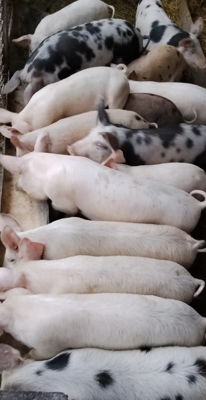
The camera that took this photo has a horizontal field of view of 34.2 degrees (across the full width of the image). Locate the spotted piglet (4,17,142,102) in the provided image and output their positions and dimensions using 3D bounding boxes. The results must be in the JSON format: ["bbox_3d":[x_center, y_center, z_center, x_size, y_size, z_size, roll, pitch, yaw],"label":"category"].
[{"bbox_3d":[-0.141,-0.784,2.062,0.840,0.410,0.250,-26,62,-15],"label":"spotted piglet"}]

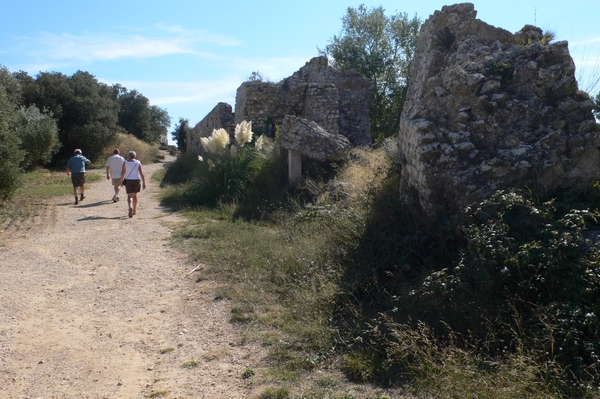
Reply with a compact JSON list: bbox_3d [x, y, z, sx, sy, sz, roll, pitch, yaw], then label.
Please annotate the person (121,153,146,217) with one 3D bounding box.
[{"bbox_3d":[-4.124,-0.367,13.200,0.620,1.650,0.500,-1,4,-15],"label":"person"}]

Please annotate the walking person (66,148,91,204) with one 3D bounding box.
[{"bbox_3d":[-6.941,-0.711,16.700,0.700,1.730,0.520,-1,4,-16],"label":"walking person"}]

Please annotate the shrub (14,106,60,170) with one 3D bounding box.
[{"bbox_3d":[-12.609,-2.919,25.500,2.500,3.200,2.400,-2,4,-27],"label":"shrub"}]

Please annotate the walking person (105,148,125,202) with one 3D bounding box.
[{"bbox_3d":[-5.904,-0.770,17.100,0.660,1.720,0.480,-1,4,-16],"label":"walking person"}]

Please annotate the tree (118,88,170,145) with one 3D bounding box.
[{"bbox_3d":[-13.300,-6.502,45.000,4.800,5.600,4.600,-1,4,-18],"label":"tree"}]

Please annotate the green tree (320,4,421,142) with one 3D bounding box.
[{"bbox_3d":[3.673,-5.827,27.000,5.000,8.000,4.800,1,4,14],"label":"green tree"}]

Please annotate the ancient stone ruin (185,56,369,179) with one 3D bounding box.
[{"bbox_3d":[-1.700,-3.500,28.000,7.200,5.400,14.000,-1,4,-16],"label":"ancient stone ruin"}]

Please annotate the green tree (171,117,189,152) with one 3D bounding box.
[{"bbox_3d":[-9.949,-5.284,44.000,1.500,3.100,1.500,-1,4,-12],"label":"green tree"}]

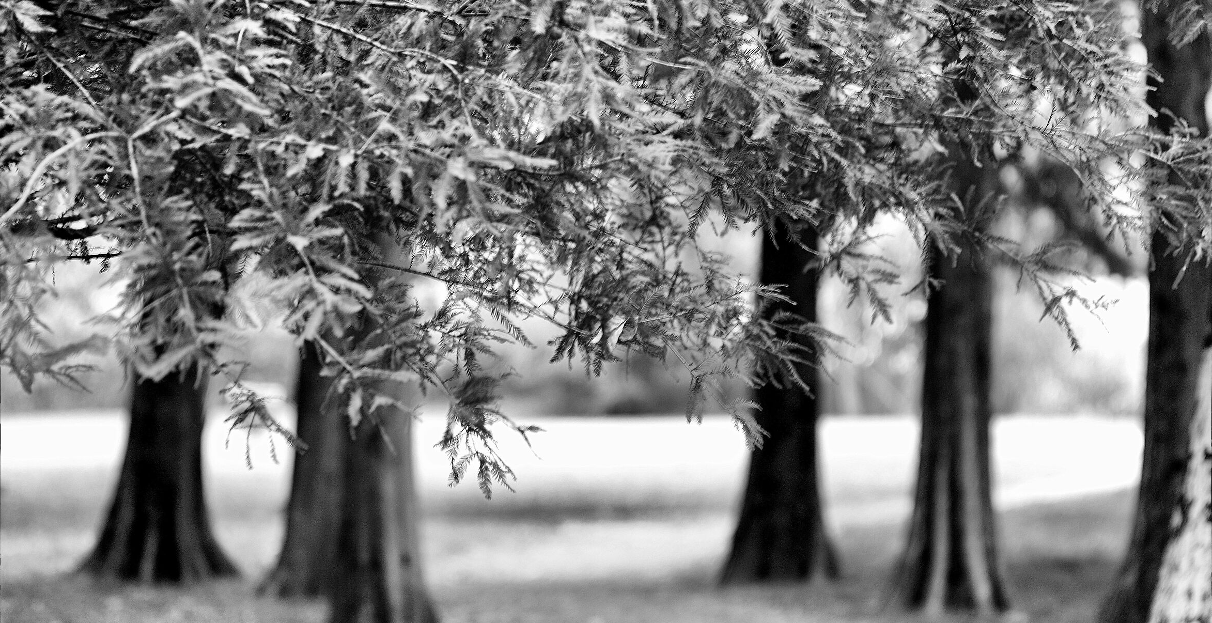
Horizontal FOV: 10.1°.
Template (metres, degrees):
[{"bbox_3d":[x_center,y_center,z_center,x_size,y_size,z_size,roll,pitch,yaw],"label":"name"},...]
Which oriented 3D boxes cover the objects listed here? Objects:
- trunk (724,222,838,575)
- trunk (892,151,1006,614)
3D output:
[{"bbox_3d":[1.017,0.535,40.000,0.691,2.143,0.670,0,0,0],"label":"trunk"},{"bbox_3d":[1.804,0.375,36.000,0.607,2.480,0.588,0,0,0],"label":"trunk"}]

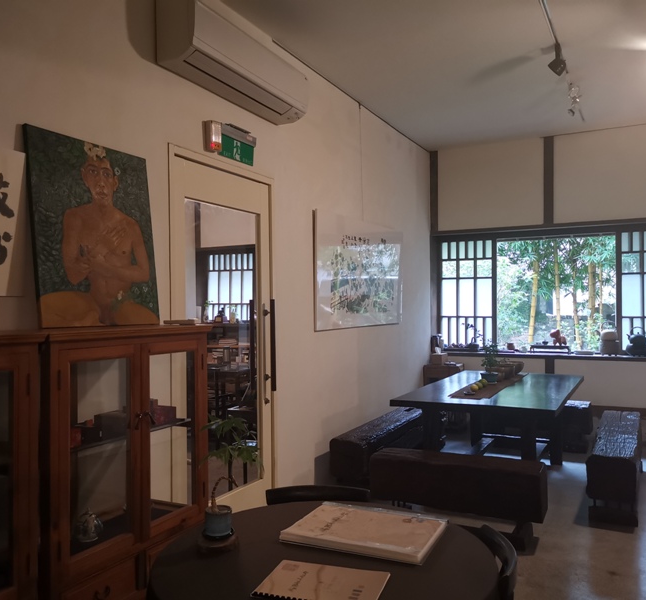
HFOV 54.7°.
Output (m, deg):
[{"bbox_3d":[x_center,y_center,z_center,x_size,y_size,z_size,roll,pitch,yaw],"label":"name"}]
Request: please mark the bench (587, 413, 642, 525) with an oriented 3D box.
[{"bbox_3d":[2.086,1.132,4.421,0.288,0.411,1.795,-1,-1,27],"label":"bench"}]

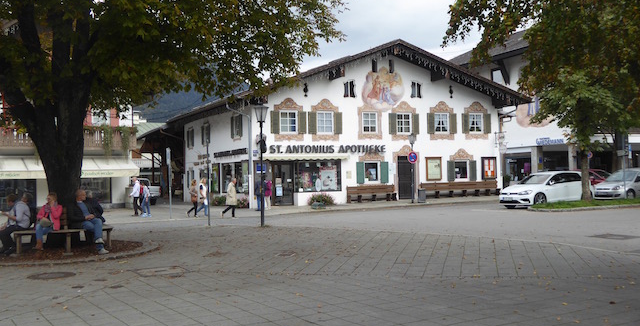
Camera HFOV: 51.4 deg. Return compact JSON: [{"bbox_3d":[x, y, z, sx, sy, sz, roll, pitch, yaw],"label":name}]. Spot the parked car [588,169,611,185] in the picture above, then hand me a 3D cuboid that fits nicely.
[{"bbox_3d":[14.500,1.105,34.900,1.780,1.500,4.150,0,-2,-37],"label":"parked car"}]

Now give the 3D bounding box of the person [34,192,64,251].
[{"bbox_3d":[-6.024,1.310,14.850,0.520,1.300,0.700,-2,-1,19],"label":"person"}]

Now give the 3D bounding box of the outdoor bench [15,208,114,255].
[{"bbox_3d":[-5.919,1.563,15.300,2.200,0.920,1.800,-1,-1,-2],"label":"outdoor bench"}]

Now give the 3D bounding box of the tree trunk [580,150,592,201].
[{"bbox_3d":[10.610,0.438,26.500,0.420,2.150,0.420,-1,-1,0],"label":"tree trunk"}]

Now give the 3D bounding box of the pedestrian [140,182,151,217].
[{"bbox_3d":[-7.403,1.574,28.400,0.480,1.530,0.450,0,-2,-28],"label":"pedestrian"}]

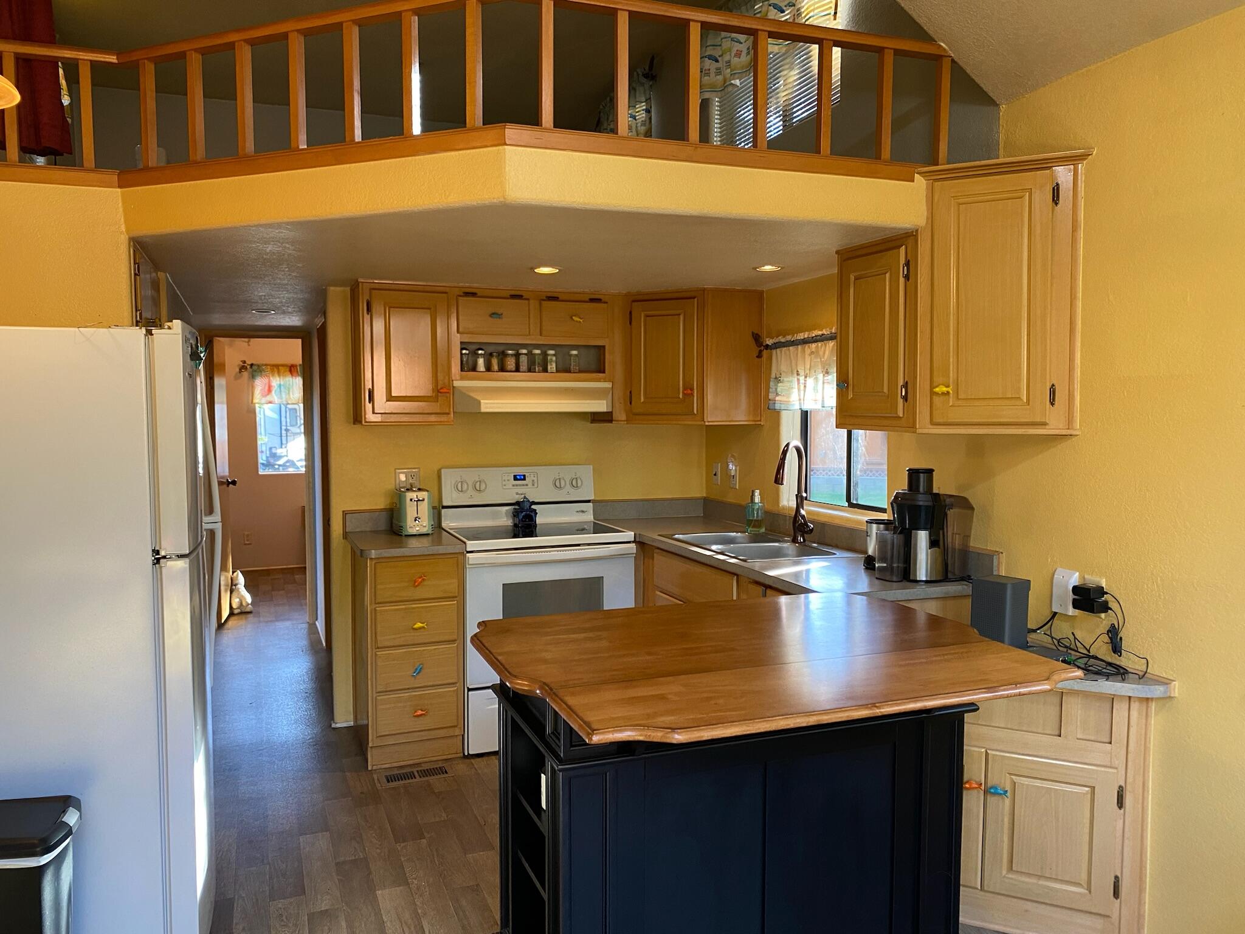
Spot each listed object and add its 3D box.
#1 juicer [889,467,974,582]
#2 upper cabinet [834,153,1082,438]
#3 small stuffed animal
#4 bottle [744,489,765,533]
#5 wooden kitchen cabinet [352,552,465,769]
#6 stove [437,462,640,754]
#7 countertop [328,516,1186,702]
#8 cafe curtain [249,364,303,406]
[{"bbox_3d":[1.031,0.190,3.131,0.270,0.366,0.200,0,3,3],"label":"juicer"},{"bbox_3d":[1.042,-0.515,2.991,0.330,0.810,0.780,-1,4,-21],"label":"upper cabinet"},{"bbox_3d":[-2.809,0.910,6.885,0.150,0.315,0.170,0,3,6],"label":"small stuffed animal"},{"bbox_3d":[0.618,0.202,4.333,0.083,0.200,0.075,1,4,14],"label":"bottle"},{"bbox_3d":[-0.984,0.786,4.206,0.400,0.877,0.630,-1,4,-21],"label":"wooden kitchen cabinet"},{"bbox_3d":[-0.404,0.615,4.370,0.758,1.196,0.680,-1,4,-21],"label":"stove"},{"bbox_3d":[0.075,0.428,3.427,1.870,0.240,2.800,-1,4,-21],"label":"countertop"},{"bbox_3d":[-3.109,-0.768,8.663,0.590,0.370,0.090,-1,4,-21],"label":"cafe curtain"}]

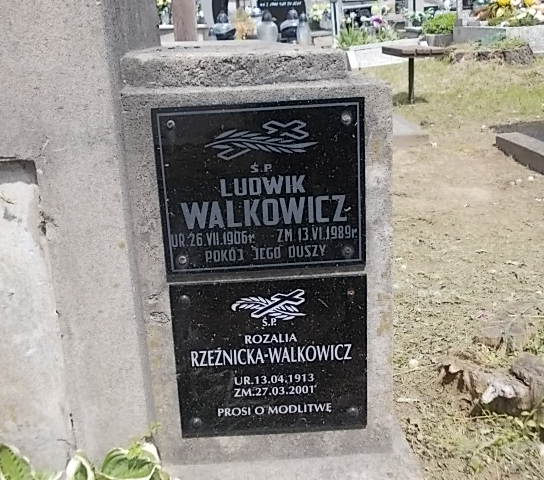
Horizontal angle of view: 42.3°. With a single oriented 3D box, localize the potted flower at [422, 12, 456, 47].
[{"bbox_3d":[2.152,-2.684,9.000,0.450,0.440,0.440,1,18,13],"label":"potted flower"}]

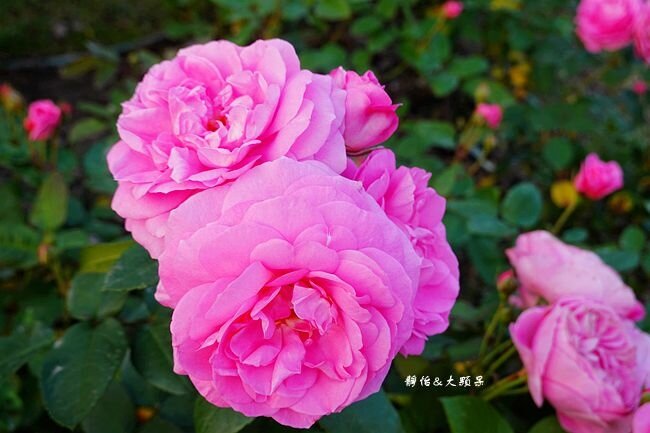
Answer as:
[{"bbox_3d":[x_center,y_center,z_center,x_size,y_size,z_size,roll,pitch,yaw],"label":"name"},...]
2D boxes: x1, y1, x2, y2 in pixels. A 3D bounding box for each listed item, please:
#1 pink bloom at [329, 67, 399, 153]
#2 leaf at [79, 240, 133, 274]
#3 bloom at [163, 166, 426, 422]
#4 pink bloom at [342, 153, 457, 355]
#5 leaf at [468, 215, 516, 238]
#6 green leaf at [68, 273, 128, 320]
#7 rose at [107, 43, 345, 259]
[{"bbox_3d":[0.018,-0.050,0.355,0.036,0.042,0.036,5,21,-5],"label":"pink bloom"},{"bbox_3d":[-0.120,0.022,0.420,0.036,0.010,0.024,-7,45,-7],"label":"leaf"},{"bbox_3d":[-0.015,0.031,0.305,0.105,0.106,0.065,0,11,0],"label":"bloom"},{"bbox_3d":[0.032,0.016,0.350,0.085,0.094,0.060,-4,7,-37],"label":"pink bloom"},{"bbox_3d":[0.127,0.008,0.580,0.040,0.011,0.030,-3,31,-5],"label":"leaf"},{"bbox_3d":[-0.120,0.041,0.400,0.033,0.010,0.038,5,53,3],"label":"green leaf"},{"bbox_3d":[-0.043,-0.030,0.335,0.105,0.098,0.065,-3,-17,10],"label":"rose"}]

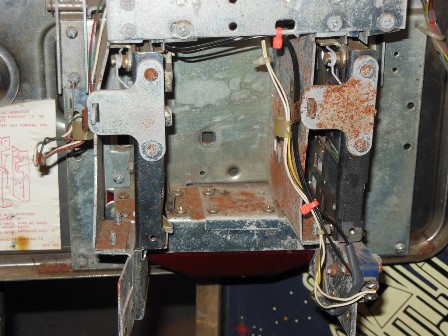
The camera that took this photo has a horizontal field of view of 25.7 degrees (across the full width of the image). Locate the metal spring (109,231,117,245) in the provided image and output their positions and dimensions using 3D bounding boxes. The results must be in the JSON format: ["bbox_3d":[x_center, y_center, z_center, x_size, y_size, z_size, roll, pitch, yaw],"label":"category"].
[{"bbox_3d":[-0.069,0.043,0.615,0.005,0.009,0.005,-2,18,-5],"label":"metal spring"}]

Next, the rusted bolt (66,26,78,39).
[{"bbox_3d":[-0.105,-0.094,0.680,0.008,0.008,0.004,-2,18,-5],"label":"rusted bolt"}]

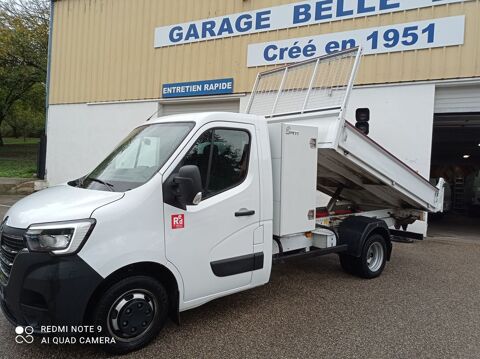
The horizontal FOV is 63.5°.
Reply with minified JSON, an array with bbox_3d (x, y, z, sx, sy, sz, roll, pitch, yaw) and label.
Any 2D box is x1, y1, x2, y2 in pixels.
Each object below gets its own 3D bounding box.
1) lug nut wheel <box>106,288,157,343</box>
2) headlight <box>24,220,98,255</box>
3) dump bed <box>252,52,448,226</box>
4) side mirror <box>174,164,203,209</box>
[{"bbox_3d":[-0.931,1.169,3.348,0.445,0.445,0.160,-1,2,-39],"label":"lug nut wheel"},{"bbox_3d":[-1.458,0.462,3.143,0.450,0.280,0.380,-1,2,-39],"label":"headlight"},{"bbox_3d":[1.867,-0.585,6.784,3.040,1.570,2.100,24,-13,-37],"label":"dump bed"},{"bbox_3d":[-0.474,0.078,3.451,0.220,0.410,0.270,-1,2,-39],"label":"side mirror"}]

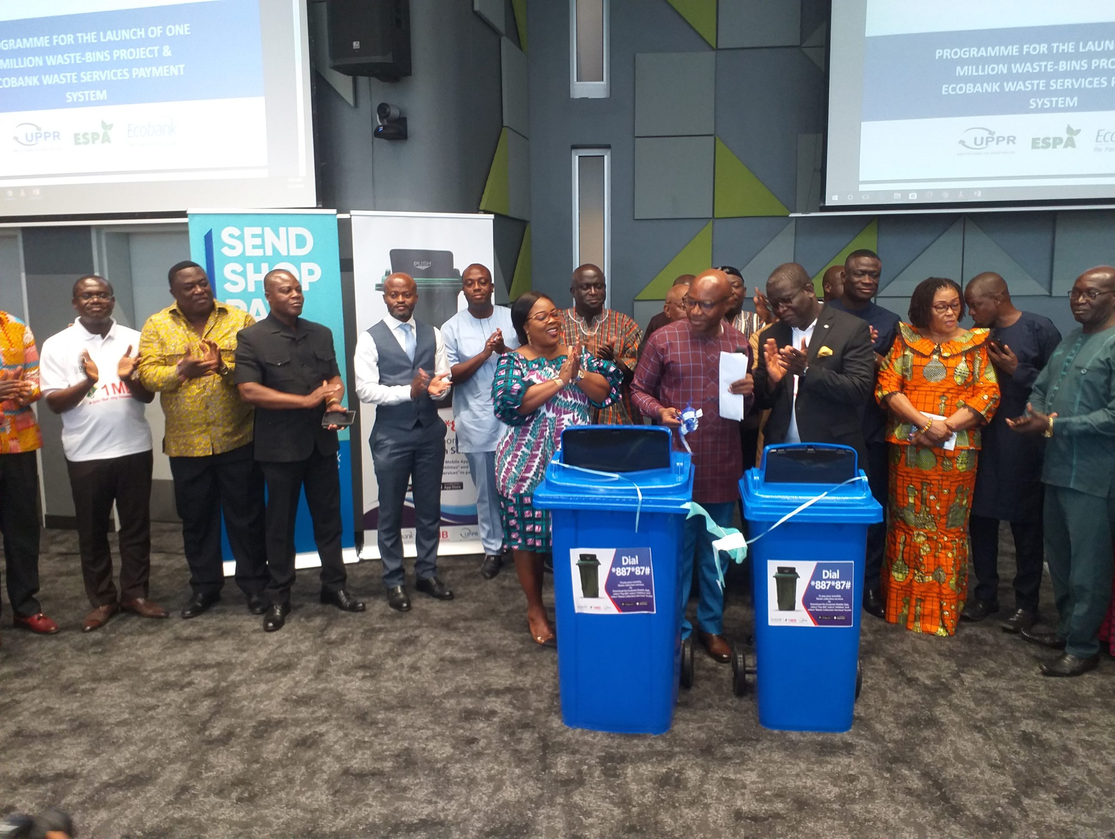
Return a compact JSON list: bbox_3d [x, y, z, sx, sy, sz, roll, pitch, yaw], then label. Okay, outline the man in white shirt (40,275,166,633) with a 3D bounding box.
[{"bbox_3d":[-2.260,0.155,4.230,0.550,1.750,0.420,-4,8,-25],"label":"man in white shirt"}]

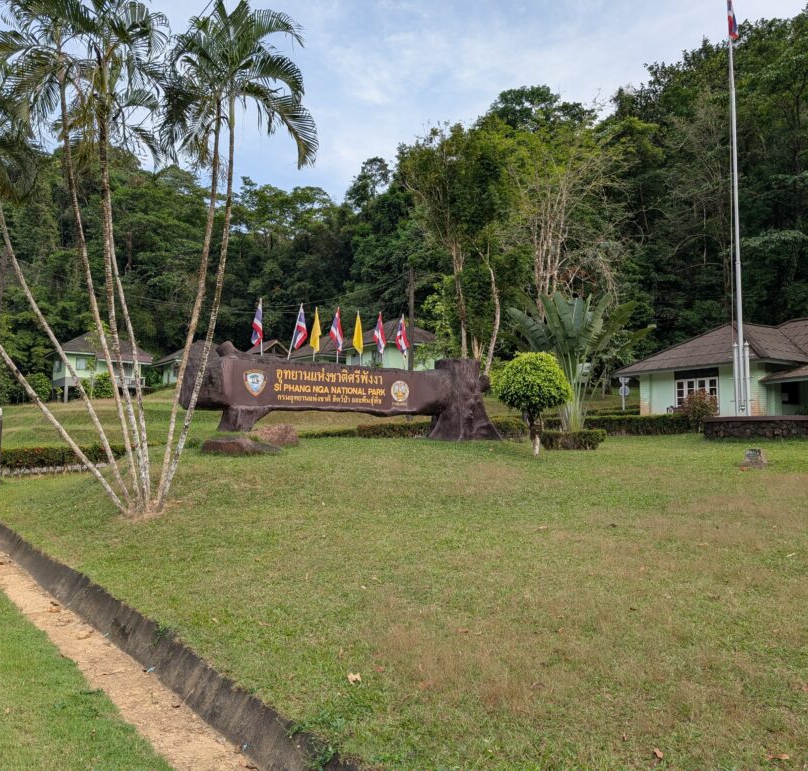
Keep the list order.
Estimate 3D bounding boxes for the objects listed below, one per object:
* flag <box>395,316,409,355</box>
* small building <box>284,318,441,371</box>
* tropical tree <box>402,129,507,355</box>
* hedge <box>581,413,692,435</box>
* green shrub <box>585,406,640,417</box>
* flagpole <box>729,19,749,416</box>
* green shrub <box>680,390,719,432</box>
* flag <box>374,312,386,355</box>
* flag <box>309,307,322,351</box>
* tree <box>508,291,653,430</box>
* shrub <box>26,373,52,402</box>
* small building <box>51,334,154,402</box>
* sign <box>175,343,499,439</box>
[{"bbox_3d":[-0.058,-1.225,17.236,0.320,1.002,0.170,3,-5,-33],"label":"flag"},{"bbox_3d":[-3.235,-2.983,57.177,8.000,4.856,9.500,4,-5,-40],"label":"small building"},{"bbox_3d":[2.684,-6.781,38.561,5.700,15.421,5.200,0,-4,0],"label":"tropical tree"},{"bbox_3d":[8.600,1.460,26.600,0.800,0.740,4.400,4,-5,-44],"label":"hedge"},{"bbox_3d":[10.852,1.354,37.021,3.300,0.573,1.000,1,-4,-9],"label":"green shrub"},{"bbox_3d":[11.240,-6.097,24.020,0.240,14.282,0.240,0,-4,0],"label":"flagpole"},{"bbox_3d":[10.390,0.879,25.000,1.350,1.550,1.350,0,-4,0],"label":"green shrub"},{"bbox_3d":[-0.582,-1.287,17.600,0.300,1.030,0.200,2,-4,-32],"label":"flag"},{"bbox_3d":[-1.977,-1.268,15.937,0.300,1.017,0.170,3,-5,-33],"label":"flag"},{"bbox_3d":[4.919,-0.583,20.156,3.800,4.272,2.200,0,-4,0],"label":"tree"},{"bbox_3d":[-30.759,0.169,60.000,2.200,2.500,2.200,0,-4,0],"label":"shrub"},{"bbox_3d":[-26.922,-1.700,63.221,7.900,6.074,5.300,4,-6,-44],"label":"small building"},{"bbox_3d":[-1.100,0.270,16.600,7.900,2.080,1.300,2,-4,-32],"label":"sign"}]

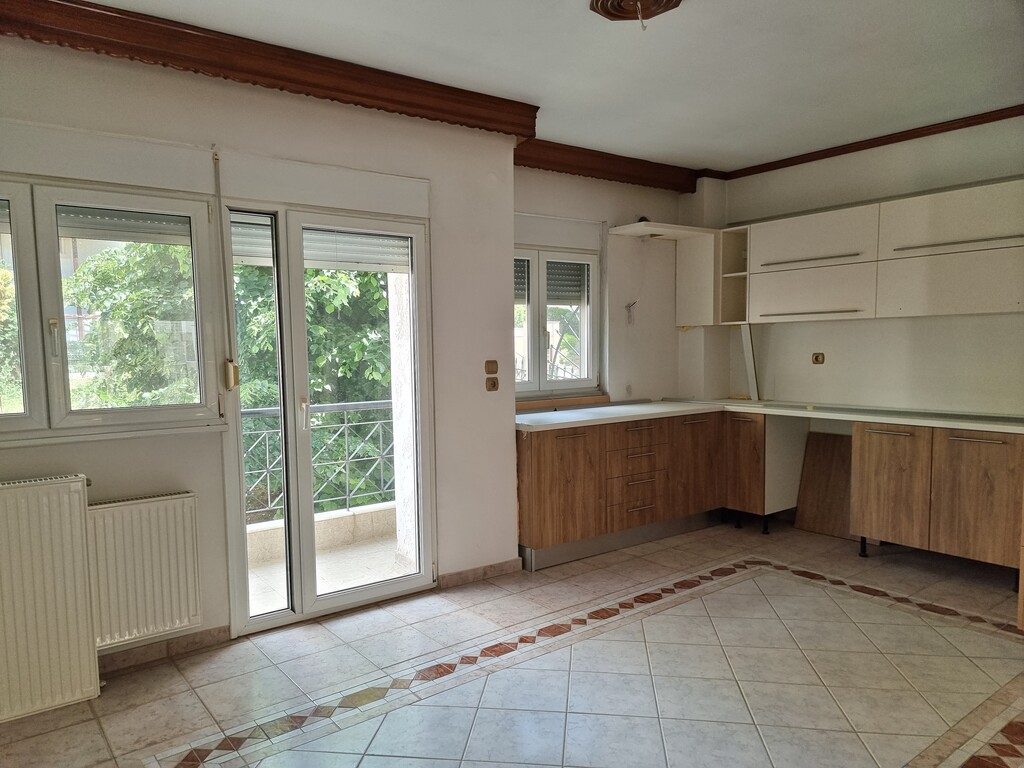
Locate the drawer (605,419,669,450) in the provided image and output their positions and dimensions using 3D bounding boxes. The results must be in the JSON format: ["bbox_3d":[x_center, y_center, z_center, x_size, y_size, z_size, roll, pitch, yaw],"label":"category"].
[{"bbox_3d":[0.724,0.328,4.971,0.595,0.183,0.460,-3,4,-36],"label":"drawer"}]

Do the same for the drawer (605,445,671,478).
[{"bbox_3d":[0.726,0.509,4.982,0.595,0.180,0.460,-3,4,-36],"label":"drawer"}]

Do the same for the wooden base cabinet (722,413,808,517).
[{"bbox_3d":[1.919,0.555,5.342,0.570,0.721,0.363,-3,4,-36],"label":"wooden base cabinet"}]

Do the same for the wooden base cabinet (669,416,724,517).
[{"bbox_3d":[1.172,0.565,5.383,0.591,0.721,0.580,-3,4,-36],"label":"wooden base cabinet"}]

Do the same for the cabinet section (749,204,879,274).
[{"bbox_3d":[2.203,-0.995,5.027,0.363,0.366,0.949,-3,4,-36],"label":"cabinet section"}]

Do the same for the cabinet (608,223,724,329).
[{"bbox_3d":[1.185,-0.816,5.476,0.841,0.736,0.378,-3,4,-36],"label":"cabinet"}]

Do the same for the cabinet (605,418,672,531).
[{"bbox_3d":[0.693,0.594,5.036,0.595,0.721,0.580,-3,4,-36],"label":"cabinet"}]

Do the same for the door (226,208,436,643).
[{"bbox_3d":[-0.920,0.156,3.747,1.134,2.084,0.080,-3,4,-36],"label":"door"}]

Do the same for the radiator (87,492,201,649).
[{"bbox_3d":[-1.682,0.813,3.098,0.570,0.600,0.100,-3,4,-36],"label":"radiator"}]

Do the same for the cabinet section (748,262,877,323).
[{"bbox_3d":[2.182,-0.621,4.989,0.345,0.361,0.929,-3,4,-36],"label":"cabinet section"}]

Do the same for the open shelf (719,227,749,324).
[{"bbox_3d":[1.858,-0.834,5.561,0.350,0.729,0.267,-3,4,-36],"label":"open shelf"}]

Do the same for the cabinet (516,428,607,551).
[{"bbox_3d":[0.203,0.623,4.681,0.616,0.721,0.580,-3,4,-36],"label":"cabinet"}]

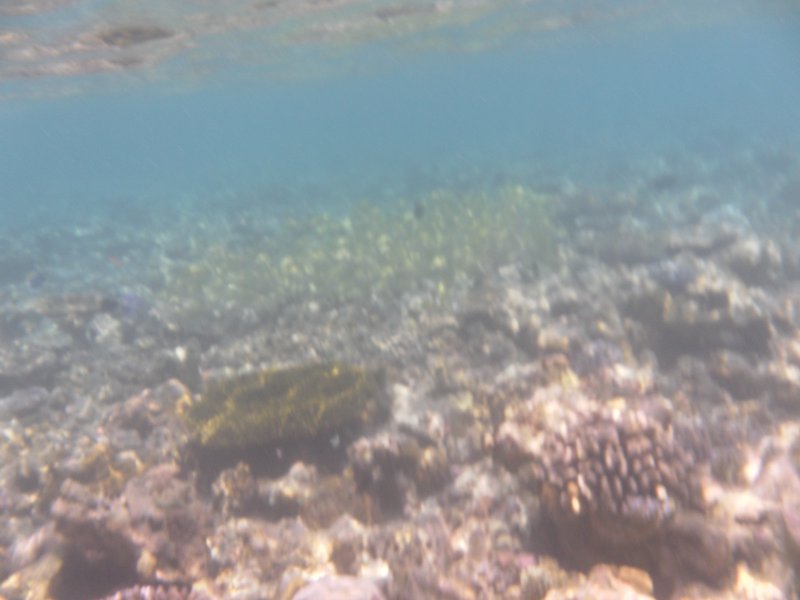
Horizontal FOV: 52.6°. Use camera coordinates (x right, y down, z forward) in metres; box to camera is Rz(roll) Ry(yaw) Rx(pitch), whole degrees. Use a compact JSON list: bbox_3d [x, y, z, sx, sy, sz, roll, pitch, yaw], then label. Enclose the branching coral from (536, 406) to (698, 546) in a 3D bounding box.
[{"bbox_3d":[0.432,0.345,1.600,0.325,0.200,0.290,-2,12,15],"label":"branching coral"}]

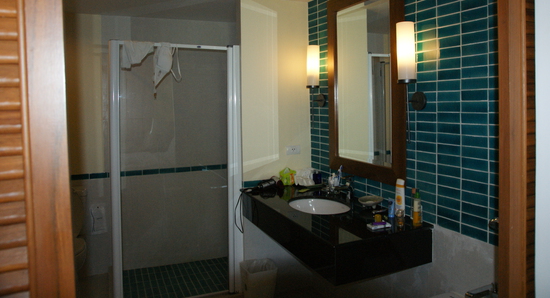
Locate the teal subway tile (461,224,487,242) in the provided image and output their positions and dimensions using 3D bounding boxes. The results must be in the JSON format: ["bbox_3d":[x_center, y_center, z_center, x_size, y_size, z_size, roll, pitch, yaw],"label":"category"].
[{"bbox_3d":[0.945,0.400,1.959,0.010,0.050,0.147,-4,5,-23],"label":"teal subway tile"}]

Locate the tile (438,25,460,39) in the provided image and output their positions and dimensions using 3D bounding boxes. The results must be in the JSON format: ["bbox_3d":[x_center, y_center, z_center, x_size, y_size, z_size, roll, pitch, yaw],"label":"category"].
[{"bbox_3d":[0.838,-0.567,1.987,0.010,0.050,0.150,-4,6,-23],"label":"tile"}]

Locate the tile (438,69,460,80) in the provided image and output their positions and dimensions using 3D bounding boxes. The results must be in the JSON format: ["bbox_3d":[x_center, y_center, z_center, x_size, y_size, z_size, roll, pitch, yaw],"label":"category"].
[{"bbox_3d":[0.863,-0.364,2.035,0.010,0.050,0.147,-4,5,-23],"label":"tile"}]

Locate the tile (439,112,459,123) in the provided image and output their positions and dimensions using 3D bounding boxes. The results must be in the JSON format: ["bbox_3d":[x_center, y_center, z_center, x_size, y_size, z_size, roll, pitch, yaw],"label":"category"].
[{"bbox_3d":[0.831,-0.149,1.969,0.010,0.049,0.148,-3,5,-22],"label":"tile"}]

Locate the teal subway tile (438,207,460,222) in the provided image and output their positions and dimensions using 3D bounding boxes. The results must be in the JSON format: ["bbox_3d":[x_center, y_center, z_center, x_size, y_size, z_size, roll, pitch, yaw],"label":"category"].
[{"bbox_3d":[0.874,0.326,2.059,0.010,0.049,0.148,-5,6,-23],"label":"teal subway tile"}]

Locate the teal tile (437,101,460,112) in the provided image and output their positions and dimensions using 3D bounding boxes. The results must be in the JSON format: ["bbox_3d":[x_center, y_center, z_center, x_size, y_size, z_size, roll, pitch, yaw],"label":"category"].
[{"bbox_3d":[0.851,-0.206,2.018,0.010,0.050,0.150,-4,6,-23],"label":"teal tile"}]

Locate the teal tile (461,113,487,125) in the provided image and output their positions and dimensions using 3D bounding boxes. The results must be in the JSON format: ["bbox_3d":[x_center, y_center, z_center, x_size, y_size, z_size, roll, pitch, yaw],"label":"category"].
[{"bbox_3d":[0.912,-0.137,1.877,0.010,0.049,0.148,-5,6,-23],"label":"teal tile"}]

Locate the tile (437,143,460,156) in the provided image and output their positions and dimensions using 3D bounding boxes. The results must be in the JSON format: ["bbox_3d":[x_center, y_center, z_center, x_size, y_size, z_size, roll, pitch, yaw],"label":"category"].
[{"bbox_3d":[0.860,0.006,2.030,0.010,0.049,0.148,-5,6,-23],"label":"tile"}]

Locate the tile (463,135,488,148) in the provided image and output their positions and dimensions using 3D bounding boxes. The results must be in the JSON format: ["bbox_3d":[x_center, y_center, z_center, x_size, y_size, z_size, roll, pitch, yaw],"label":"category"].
[{"bbox_3d":[0.916,-0.033,1.888,0.010,0.049,0.148,-5,6,-23],"label":"tile"}]

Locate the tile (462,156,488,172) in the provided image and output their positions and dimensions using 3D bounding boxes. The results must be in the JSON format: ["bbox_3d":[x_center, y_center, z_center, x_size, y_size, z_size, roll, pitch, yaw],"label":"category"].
[{"bbox_3d":[0.921,0.069,1.903,0.010,0.050,0.150,-4,6,-23],"label":"tile"}]

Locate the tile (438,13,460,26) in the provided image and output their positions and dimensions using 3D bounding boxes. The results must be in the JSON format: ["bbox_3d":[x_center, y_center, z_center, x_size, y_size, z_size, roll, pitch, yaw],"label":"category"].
[{"bbox_3d":[0.822,-0.608,1.939,0.010,0.049,0.148,-3,5,-22],"label":"tile"}]

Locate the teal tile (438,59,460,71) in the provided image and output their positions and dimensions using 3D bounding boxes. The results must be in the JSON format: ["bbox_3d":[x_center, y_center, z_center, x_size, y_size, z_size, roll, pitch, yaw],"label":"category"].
[{"bbox_3d":[0.843,-0.413,1.999,0.010,0.050,0.150,-4,6,-23],"label":"teal tile"}]

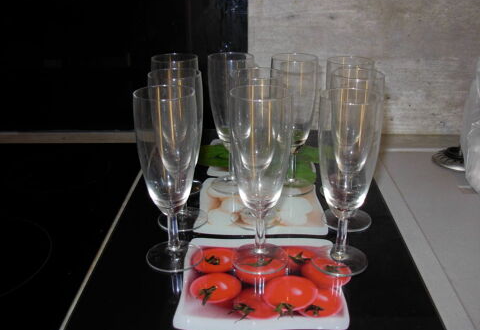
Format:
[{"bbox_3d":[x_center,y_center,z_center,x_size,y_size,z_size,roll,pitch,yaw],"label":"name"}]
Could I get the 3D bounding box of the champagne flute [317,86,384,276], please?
[{"bbox_3d":[0.101,0.017,0.509,0.059,0.174,0.059,-1,22,0],"label":"champagne flute"}]

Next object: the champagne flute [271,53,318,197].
[{"bbox_3d":[0.069,-0.050,0.677,0.059,0.174,0.059,-1,22,0],"label":"champagne flute"}]

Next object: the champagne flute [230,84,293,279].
[{"bbox_3d":[0.020,0.016,0.514,0.059,0.174,0.059,-1,22,0],"label":"champagne flute"}]

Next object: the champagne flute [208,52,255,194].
[{"bbox_3d":[-0.010,-0.052,0.684,0.059,0.174,0.059,-1,22,0],"label":"champagne flute"}]

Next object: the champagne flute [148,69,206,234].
[{"bbox_3d":[-0.068,-0.016,0.596,0.059,0.174,0.059,-1,22,0],"label":"champagne flute"}]

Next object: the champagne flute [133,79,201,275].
[{"bbox_3d":[-0.069,0.015,0.520,0.059,0.174,0.059,-1,22,0],"label":"champagne flute"}]

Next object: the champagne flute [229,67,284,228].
[{"bbox_3d":[0.017,-0.017,0.595,0.059,0.174,0.059,-1,22,0],"label":"champagne flute"}]

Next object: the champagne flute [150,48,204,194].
[{"bbox_3d":[-0.080,-0.052,0.686,0.059,0.174,0.059,-1,22,0],"label":"champagne flute"}]

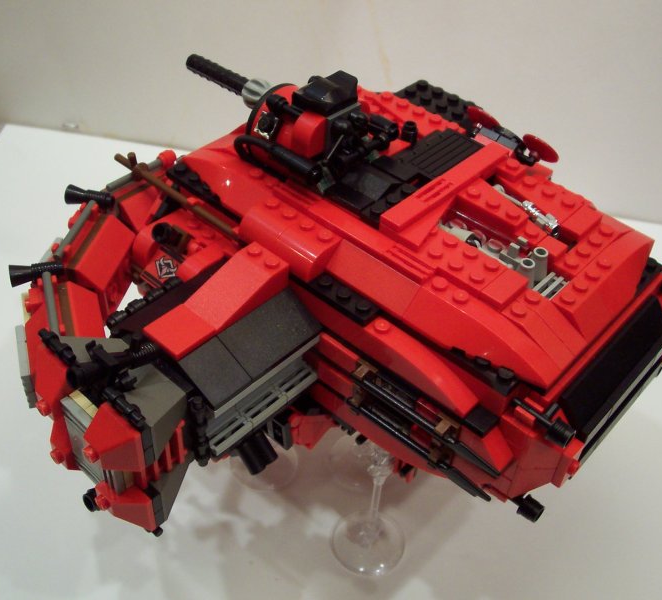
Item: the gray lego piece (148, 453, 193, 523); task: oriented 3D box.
[{"bbox_3d":[-0.051,0.056,0.273,0.016,0.016,0.018,36,52,29],"label":"gray lego piece"}]

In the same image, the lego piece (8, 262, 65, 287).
[{"bbox_3d":[-0.098,-0.009,0.286,0.017,0.009,0.008,-11,46,-16],"label":"lego piece"}]

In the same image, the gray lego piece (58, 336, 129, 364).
[{"bbox_3d":[-0.071,0.016,0.267,0.016,0.016,0.018,36,52,29],"label":"gray lego piece"}]

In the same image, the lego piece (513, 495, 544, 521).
[{"bbox_3d":[0.066,0.069,0.283,0.007,0.007,0.007,34,50,27],"label":"lego piece"}]

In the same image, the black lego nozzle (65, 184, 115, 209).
[{"bbox_3d":[-0.089,-0.037,0.318,0.017,0.010,0.008,7,43,2],"label":"black lego nozzle"}]

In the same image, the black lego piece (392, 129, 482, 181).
[{"bbox_3d":[0.039,-0.052,0.311,0.021,0.005,0.032,33,50,27],"label":"black lego piece"}]

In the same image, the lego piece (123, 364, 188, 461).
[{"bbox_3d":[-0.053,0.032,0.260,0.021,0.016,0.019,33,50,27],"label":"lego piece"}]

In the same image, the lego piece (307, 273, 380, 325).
[{"bbox_3d":[0.004,-0.001,0.275,0.024,0.005,0.008,33,50,27],"label":"lego piece"}]

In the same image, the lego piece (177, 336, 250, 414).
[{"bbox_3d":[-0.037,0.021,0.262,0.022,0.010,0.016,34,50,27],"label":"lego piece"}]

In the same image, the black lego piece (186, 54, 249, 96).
[{"bbox_3d":[-0.045,-0.090,0.344,0.032,0.007,0.007,32,49,29],"label":"black lego piece"}]

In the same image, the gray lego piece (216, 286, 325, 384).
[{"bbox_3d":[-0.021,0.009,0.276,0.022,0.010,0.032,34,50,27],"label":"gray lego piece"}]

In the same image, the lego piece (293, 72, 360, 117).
[{"bbox_3d":[-0.002,-0.074,0.303,0.017,0.010,0.016,34,50,27],"label":"lego piece"}]

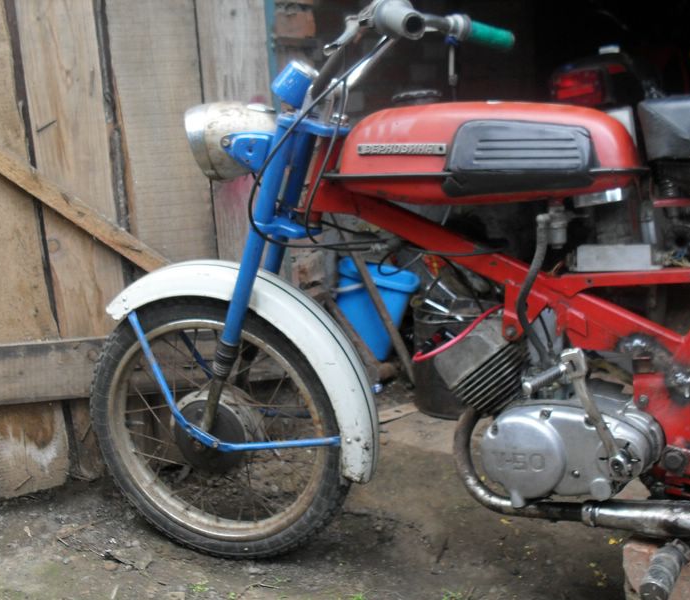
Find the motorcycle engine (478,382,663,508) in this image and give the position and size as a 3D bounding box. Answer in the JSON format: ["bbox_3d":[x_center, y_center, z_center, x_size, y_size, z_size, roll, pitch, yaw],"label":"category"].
[{"bbox_3d":[0.369,0.224,1.438,0.280,0.185,0.220,1,15,15],"label":"motorcycle engine"}]

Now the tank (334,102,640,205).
[{"bbox_3d":[0.212,-0.228,1.367,0.475,0.155,0.215,1,15,15],"label":"tank"}]

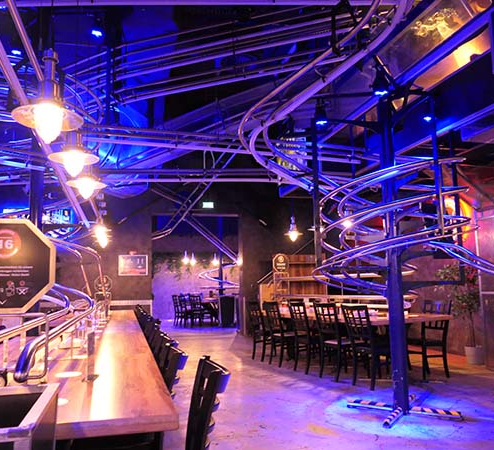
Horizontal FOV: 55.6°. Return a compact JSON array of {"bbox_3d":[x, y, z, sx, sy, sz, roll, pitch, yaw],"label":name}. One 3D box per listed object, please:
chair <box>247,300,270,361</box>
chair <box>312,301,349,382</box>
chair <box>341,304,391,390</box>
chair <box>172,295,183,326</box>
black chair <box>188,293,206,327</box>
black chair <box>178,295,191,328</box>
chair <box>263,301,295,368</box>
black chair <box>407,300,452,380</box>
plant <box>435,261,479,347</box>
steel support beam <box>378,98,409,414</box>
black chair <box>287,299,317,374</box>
[{"bbox_3d":[0.296,1.686,7.500,0.480,0.930,0.420,4,-9,-27],"label":"chair"},{"bbox_3d":[1.150,1.465,5.928,0.480,0.930,0.420,4,-9,-27],"label":"chair"},{"bbox_3d":[1.443,1.394,5.423,0.480,0.930,0.420,4,-9,-27],"label":"chair"},{"bbox_3d":[-2.029,2.627,14.248,0.480,0.930,0.420,4,-9,-28],"label":"chair"},{"bbox_3d":[-1.369,2.548,13.705,0.420,0.930,0.480,-6,-9,35],"label":"black chair"},{"bbox_3d":[-1.776,2.586,13.964,0.480,0.930,0.420,5,-9,-34],"label":"black chair"},{"bbox_3d":[0.561,1.613,6.979,0.480,0.930,0.420,4,-9,-27],"label":"chair"},{"bbox_3d":[2.319,1.471,6.030,0.480,0.930,0.420,3,-9,-25],"label":"black chair"},{"bbox_3d":[3.204,1.220,7.222,0.580,1.280,0.520,-5,-9,28],"label":"plant"},{"bbox_3d":[1.427,0.214,4.561,0.130,3.034,0.130,-5,-9,28],"label":"steel support beam"},{"bbox_3d":[0.862,1.538,6.442,0.480,0.930,0.420,4,-9,-27],"label":"black chair"}]

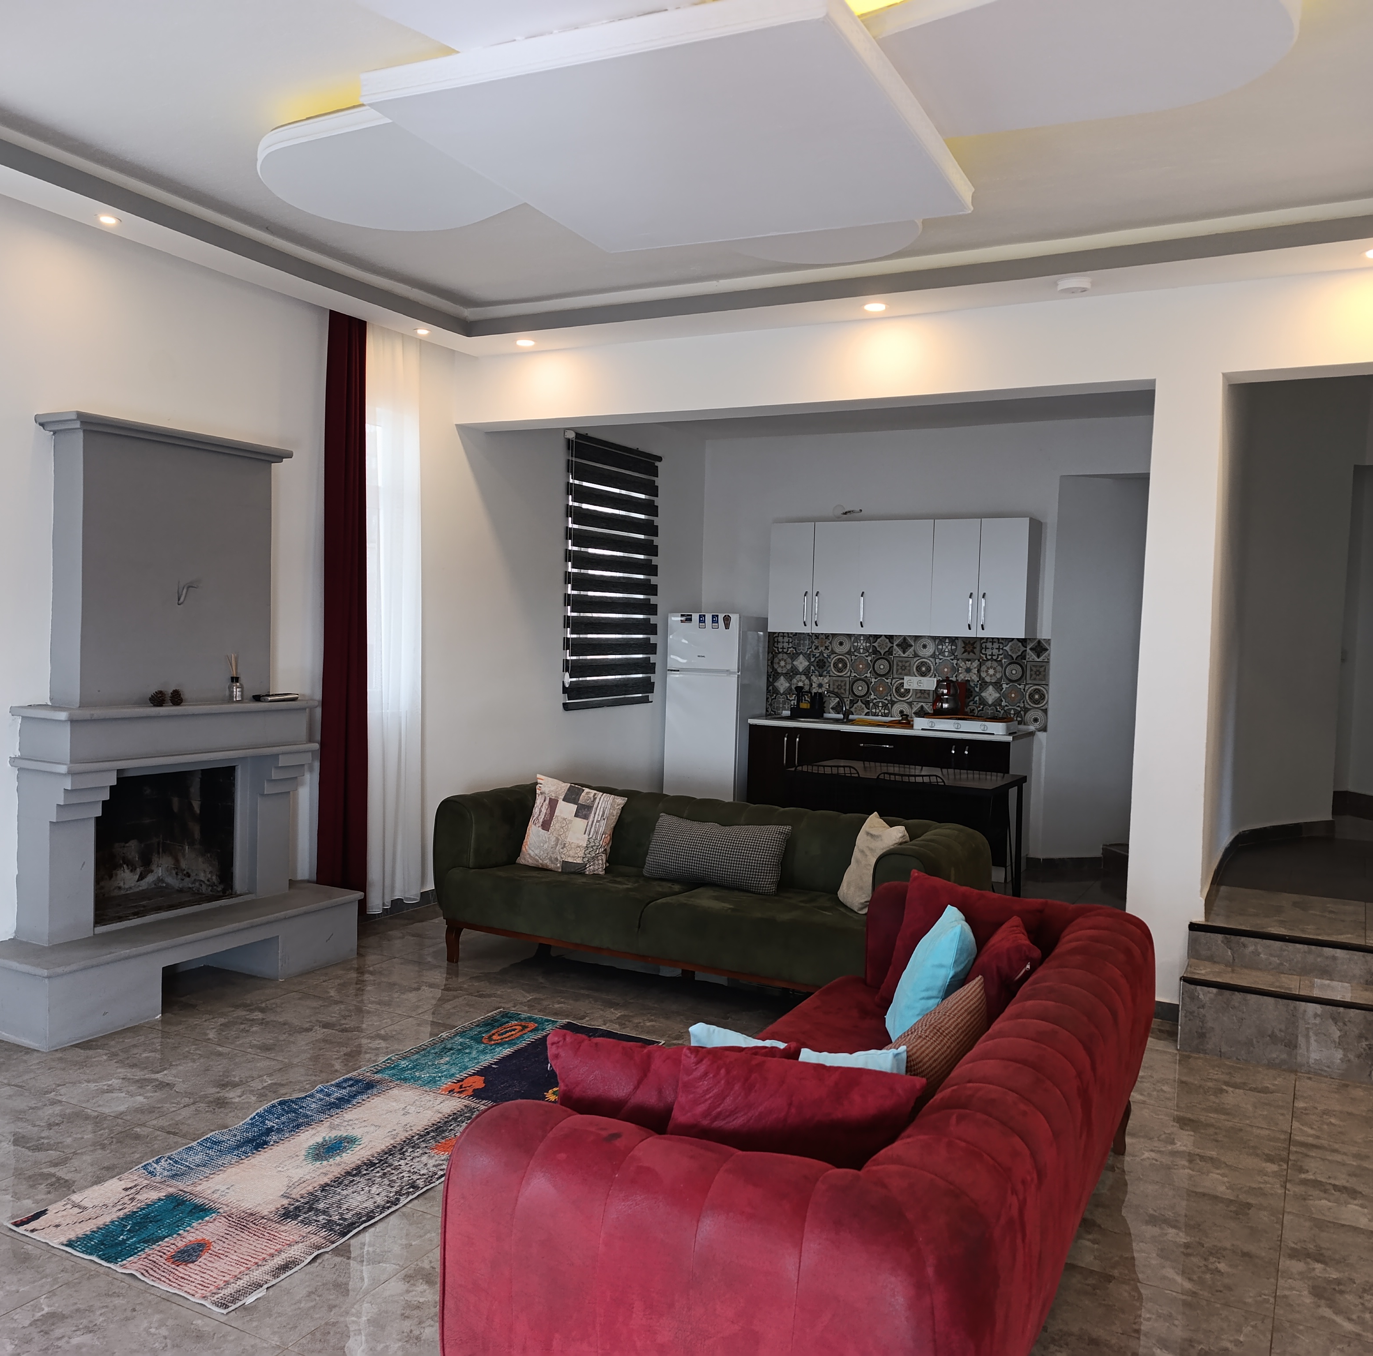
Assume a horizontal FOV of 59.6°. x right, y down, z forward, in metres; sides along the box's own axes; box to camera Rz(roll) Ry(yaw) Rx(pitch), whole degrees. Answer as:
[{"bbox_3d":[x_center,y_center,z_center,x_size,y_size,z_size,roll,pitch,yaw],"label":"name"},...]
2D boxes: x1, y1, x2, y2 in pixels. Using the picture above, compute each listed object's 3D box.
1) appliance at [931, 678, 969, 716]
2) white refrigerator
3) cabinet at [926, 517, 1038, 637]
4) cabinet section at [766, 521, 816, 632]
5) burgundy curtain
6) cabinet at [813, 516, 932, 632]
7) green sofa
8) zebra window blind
[{"bbox_3d":[1.754,0.127,7.989,0.220,0.244,0.200,3,2,27],"label":"appliance"},{"bbox_3d":[0.227,0.368,8.714,0.565,1.648,0.580,3,2,27],"label":"white refrigerator"},{"bbox_3d":[1.990,-0.657,8.019,0.632,0.777,0.340,3,2,27],"label":"cabinet"},{"bbox_3d":[0.814,-0.713,8.624,0.320,0.777,0.340,3,2,27],"label":"cabinet section"},{"bbox_3d":[-1.657,-0.261,5.789,0.120,2.910,0.280,3,2,27],"label":"burgundy curtain"},{"bbox_3d":[1.333,-0.688,8.357,0.848,0.777,0.340,3,2,27],"label":"cabinet"},{"bbox_3d":[0.077,0.938,5.211,2.310,0.755,0.825,3,2,27],"label":"green sofa"},{"bbox_3d":[-0.484,-0.685,8.051,0.080,1.740,1.170,3,2,27],"label":"zebra window blind"}]

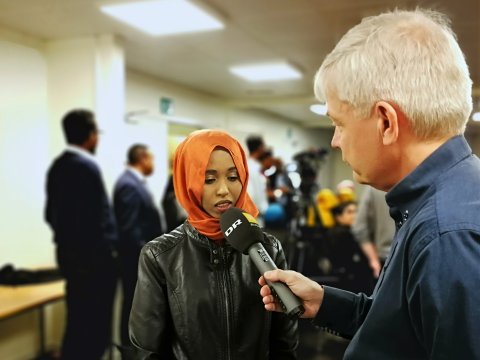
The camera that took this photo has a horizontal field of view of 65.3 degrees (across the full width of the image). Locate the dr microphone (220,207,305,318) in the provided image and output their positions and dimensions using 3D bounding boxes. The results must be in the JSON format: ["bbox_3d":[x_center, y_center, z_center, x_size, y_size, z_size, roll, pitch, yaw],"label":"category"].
[{"bbox_3d":[0.048,0.176,0.838,0.080,0.280,0.080,-43,-25,17],"label":"dr microphone"}]

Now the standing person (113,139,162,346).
[{"bbox_3d":[-0.828,0.586,3.040,0.340,1.750,0.500,-2,2,-35],"label":"standing person"}]

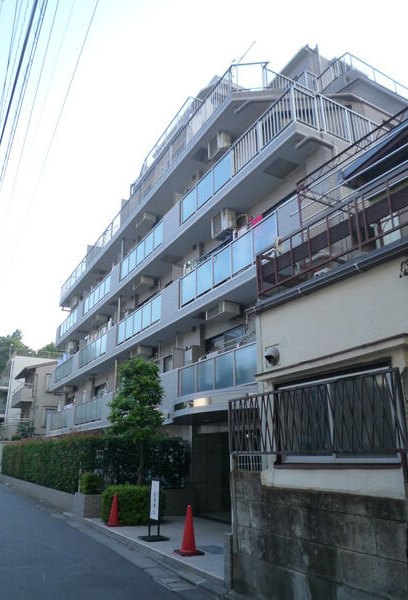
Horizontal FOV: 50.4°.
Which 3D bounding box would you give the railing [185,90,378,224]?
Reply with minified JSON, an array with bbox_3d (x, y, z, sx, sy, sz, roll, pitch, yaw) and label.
[{"bbox_3d":[1.842,-3.394,12.601,2.750,1.038,5.450,11,-22,-28],"label":"railing"}]

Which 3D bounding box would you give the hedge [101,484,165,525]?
[{"bbox_3d":[-1.688,4.843,10.262,1.070,0.780,1.250,11,-22,-28],"label":"hedge"}]

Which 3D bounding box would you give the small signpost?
[{"bbox_3d":[-0.926,4.033,8.364,0.450,1.030,0.460,11,-22,-28],"label":"small signpost"}]

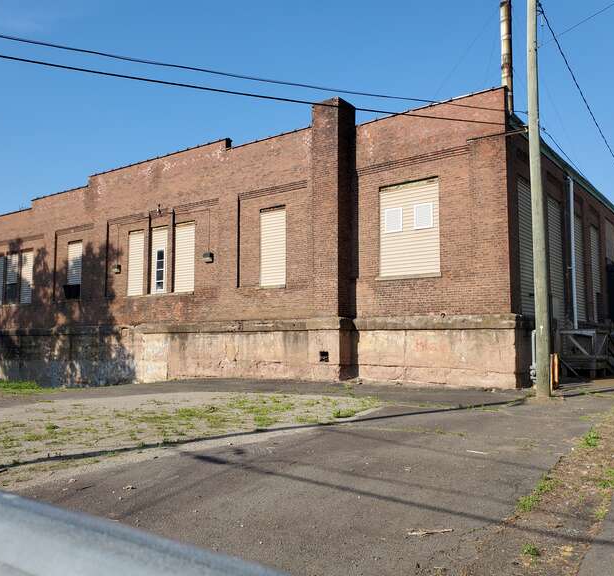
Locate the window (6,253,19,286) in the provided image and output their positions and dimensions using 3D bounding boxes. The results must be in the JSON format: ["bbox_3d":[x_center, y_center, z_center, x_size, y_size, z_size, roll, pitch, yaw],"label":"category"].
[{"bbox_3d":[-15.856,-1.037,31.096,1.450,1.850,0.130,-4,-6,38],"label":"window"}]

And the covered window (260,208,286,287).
[{"bbox_3d":[-1.141,-1.383,19.673,1.170,2.780,0.130,-4,-6,38],"label":"covered window"}]

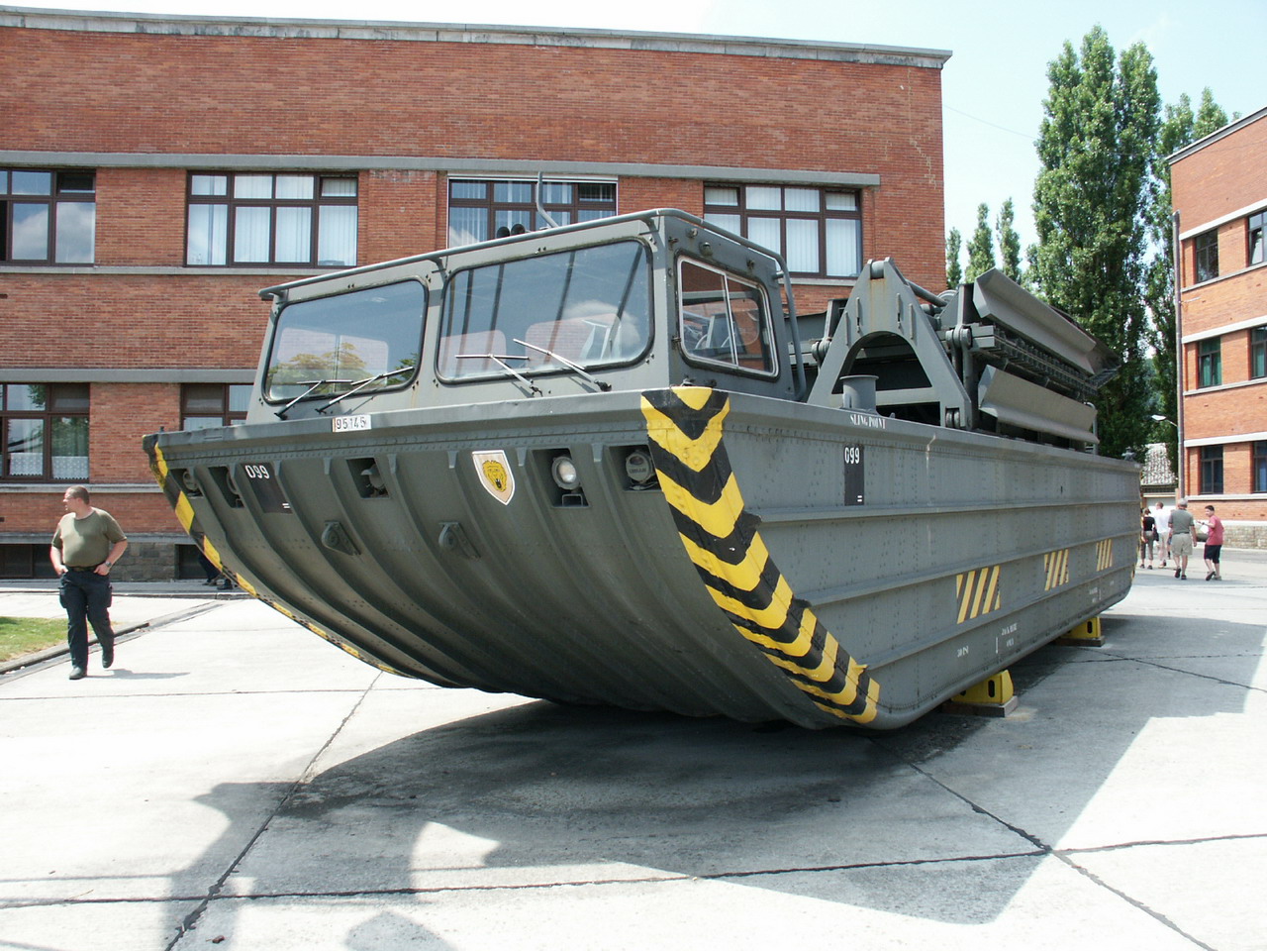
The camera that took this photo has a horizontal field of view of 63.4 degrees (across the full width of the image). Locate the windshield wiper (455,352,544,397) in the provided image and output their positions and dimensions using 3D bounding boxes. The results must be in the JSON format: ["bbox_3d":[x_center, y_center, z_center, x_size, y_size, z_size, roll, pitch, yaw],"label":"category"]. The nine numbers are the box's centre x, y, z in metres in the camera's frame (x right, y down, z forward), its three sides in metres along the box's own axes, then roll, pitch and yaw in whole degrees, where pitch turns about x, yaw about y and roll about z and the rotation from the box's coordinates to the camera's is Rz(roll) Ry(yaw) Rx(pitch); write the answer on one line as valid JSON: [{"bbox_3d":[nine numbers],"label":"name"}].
[{"bbox_3d":[-0.724,-0.526,5.298,0.640,0.280,0.080,-1,-11,34],"label":"windshield wiper"}]

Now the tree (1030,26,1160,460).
[{"bbox_3d":[25.259,-10.645,55.571,6.800,27.780,6.800,-1,-2,25],"label":"tree"}]

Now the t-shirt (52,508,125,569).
[{"bbox_3d":[-5.068,0.581,9.550,0.640,0.580,0.350,0,-2,-7],"label":"t-shirt"}]

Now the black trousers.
[{"bbox_3d":[-5.133,1.343,9.620,0.450,0.980,0.460,0,-2,-7],"label":"black trousers"}]

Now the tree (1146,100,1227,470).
[{"bbox_3d":[32.506,-9.611,59.600,5.300,25.930,5.300,-1,-2,29],"label":"tree"}]

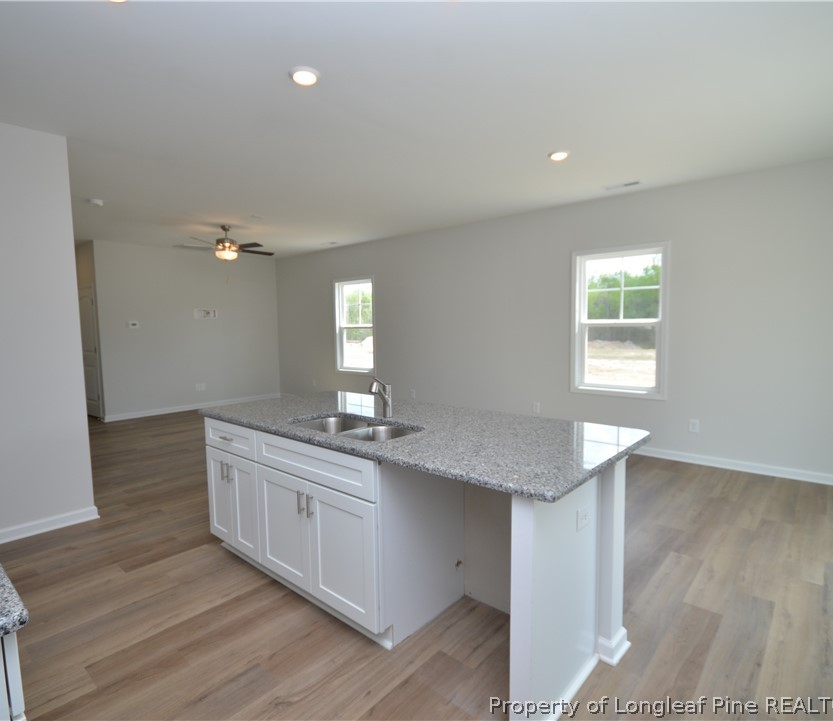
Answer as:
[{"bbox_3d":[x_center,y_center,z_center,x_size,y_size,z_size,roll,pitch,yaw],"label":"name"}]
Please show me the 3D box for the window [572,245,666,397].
[{"bbox_3d":[2.196,-0.412,4.947,0.950,1.550,0.120,3,6,40],"label":"window"}]

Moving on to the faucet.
[{"bbox_3d":[-0.208,0.212,2.547,0.055,0.240,0.185,3,6,40],"label":"faucet"}]

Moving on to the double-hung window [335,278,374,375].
[{"bbox_3d":[-1.023,-0.571,7.678,0.950,1.550,0.120,3,6,40],"label":"double-hung window"}]

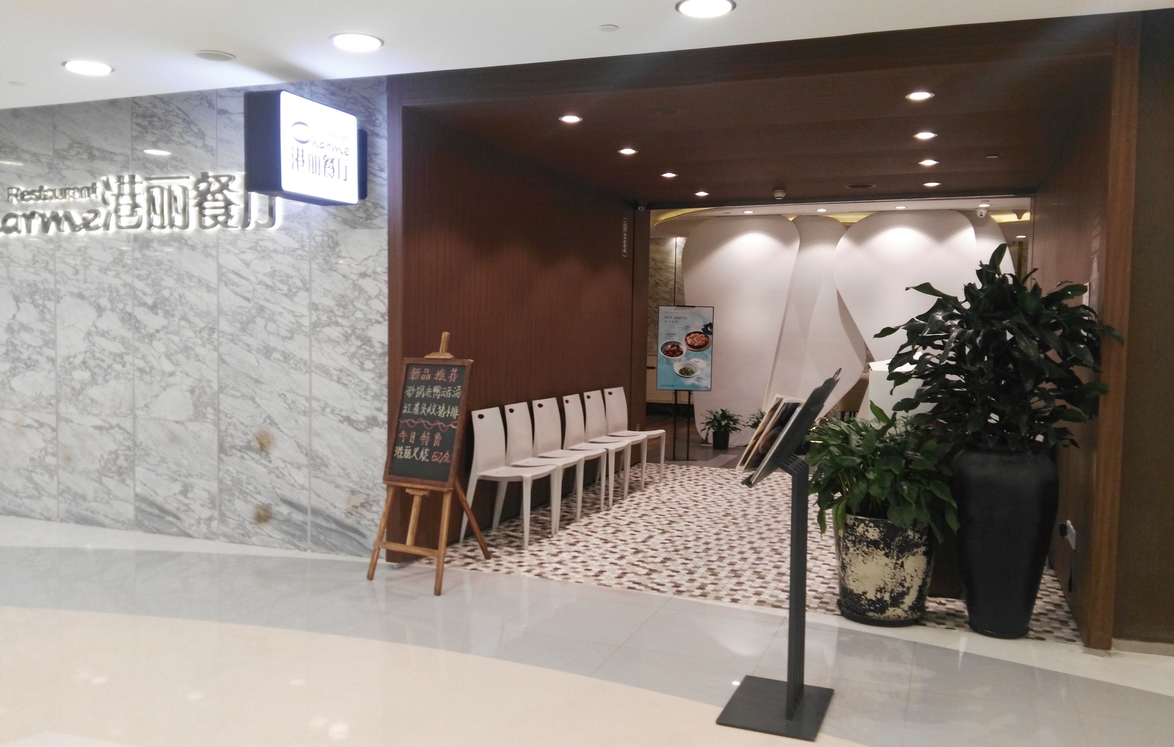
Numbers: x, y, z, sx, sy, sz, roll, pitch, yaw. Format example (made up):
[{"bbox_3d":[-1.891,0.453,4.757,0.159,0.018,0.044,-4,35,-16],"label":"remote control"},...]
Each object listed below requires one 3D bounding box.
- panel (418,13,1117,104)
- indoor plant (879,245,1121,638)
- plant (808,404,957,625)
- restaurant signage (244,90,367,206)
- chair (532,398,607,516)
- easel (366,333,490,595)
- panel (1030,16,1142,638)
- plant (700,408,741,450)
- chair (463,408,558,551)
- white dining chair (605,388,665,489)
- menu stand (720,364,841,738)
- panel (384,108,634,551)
[{"bbox_3d":[0.634,-1.519,4.718,3.511,0.177,0.075,2,3,20],"label":"panel"},{"bbox_3d":[1.856,0.305,4.329,1.022,1.765,1.022,2,3,21],"label":"indoor plant"},{"bbox_3d":[1.421,0.660,4.569,0.713,1.018,0.699,2,3,21],"label":"plant"},{"bbox_3d":[-1.481,-1.172,5.079,0.223,0.499,0.760,2,3,20],"label":"restaurant signage"},{"bbox_3d":[-0.149,0.617,6.980,0.492,0.835,0.464,2,3,25],"label":"chair"},{"bbox_3d":[-0.749,0.438,5.222,0.500,1.328,0.787,3,3,31],"label":"easel"},{"bbox_3d":[2.999,-0.231,5.974,0.101,2.730,4.035,2,3,21],"label":"panel"},{"bbox_3d":[1.520,0.625,10.790,0.442,0.449,0.442,2,3,20],"label":"plant"},{"bbox_3d":[-0.489,0.650,6.088,0.492,0.835,0.464,2,3,21],"label":"chair"},{"bbox_3d":[0.387,0.546,8.347,0.509,0.826,0.460,2,3,20],"label":"white dining chair"},{"bbox_3d":[0.707,0.592,3.422,0.377,1.231,0.504,2,3,21],"label":"menu stand"},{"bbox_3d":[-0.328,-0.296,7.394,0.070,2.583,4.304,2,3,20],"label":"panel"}]

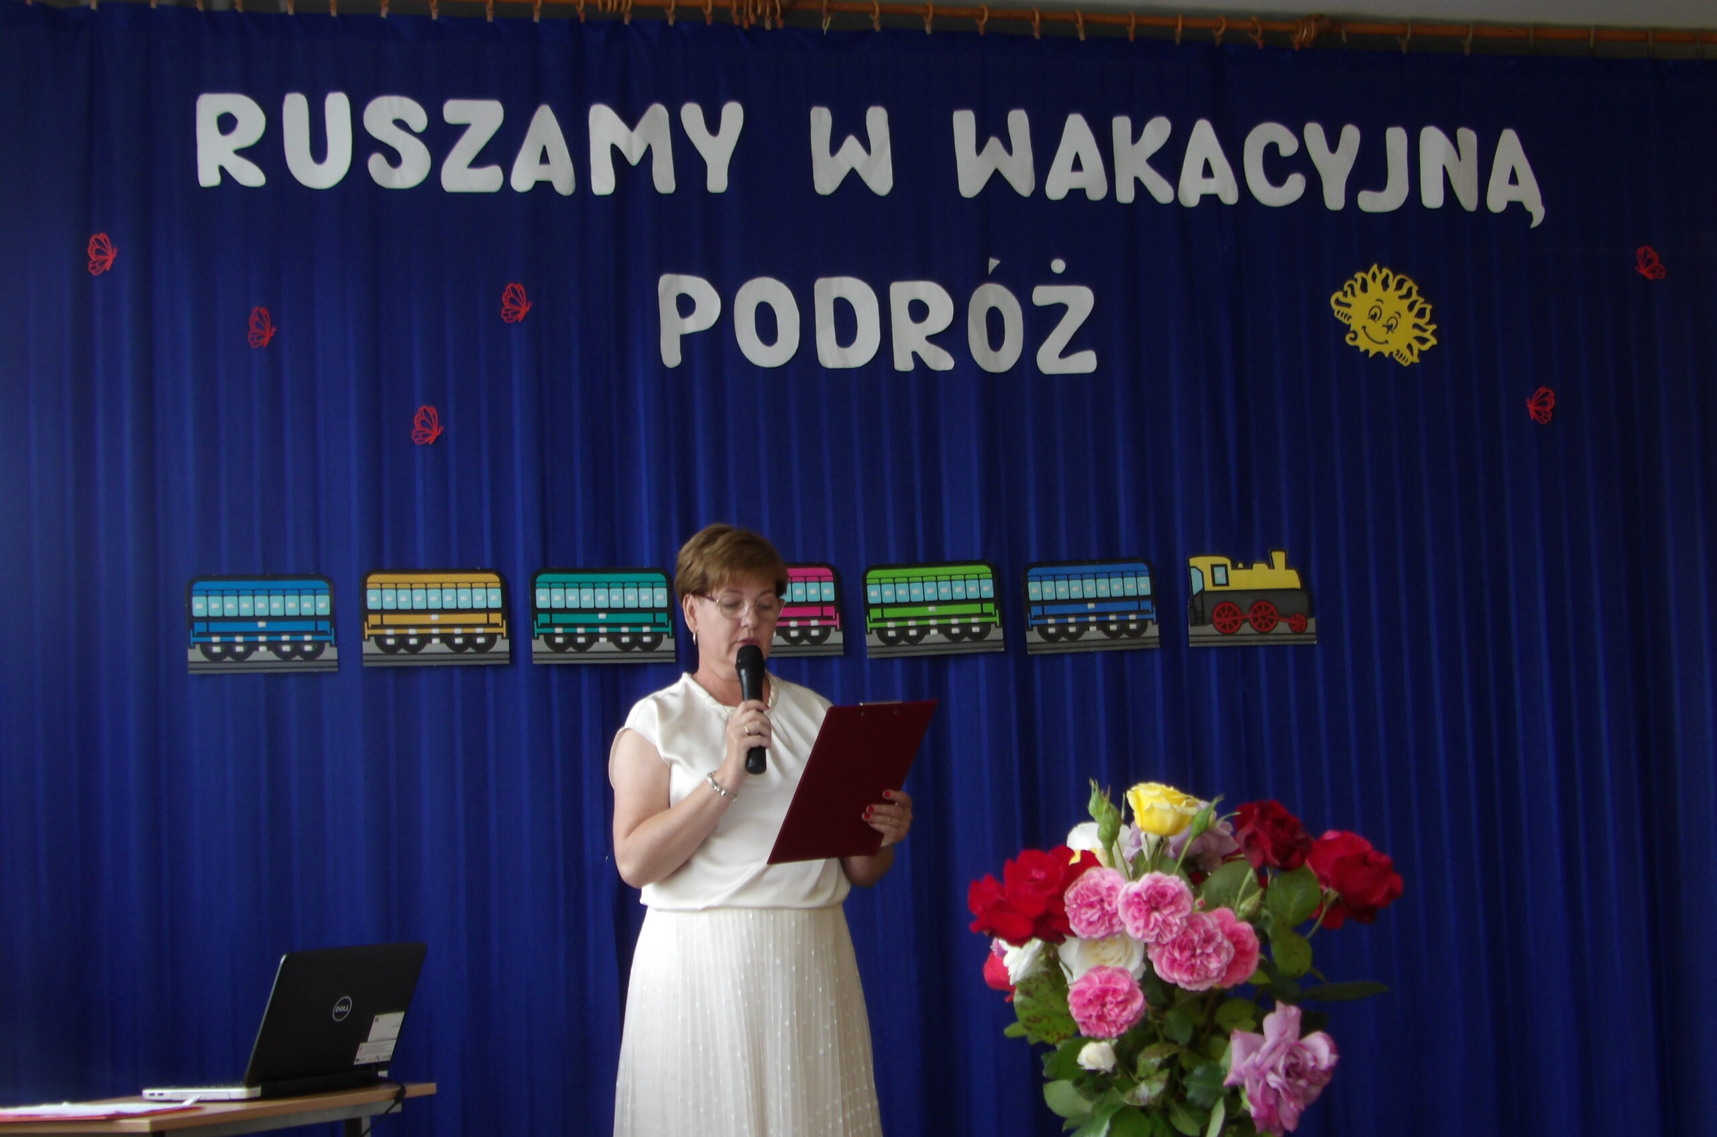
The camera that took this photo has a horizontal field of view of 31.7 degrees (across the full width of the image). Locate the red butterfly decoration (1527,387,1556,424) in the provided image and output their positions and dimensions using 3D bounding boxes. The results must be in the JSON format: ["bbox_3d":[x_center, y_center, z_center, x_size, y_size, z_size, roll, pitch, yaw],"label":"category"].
[{"bbox_3d":[1.445,-0.345,6.387,0.065,0.077,0.010,-1,-5,-14],"label":"red butterfly decoration"}]

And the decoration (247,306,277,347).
[{"bbox_3d":[-1.135,-0.459,5.760,0.053,0.080,0.010,-1,-5,-14],"label":"decoration"}]

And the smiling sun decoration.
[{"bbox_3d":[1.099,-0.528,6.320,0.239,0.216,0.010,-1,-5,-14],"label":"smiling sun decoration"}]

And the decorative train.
[{"bbox_3d":[-0.154,0.081,5.943,2.273,0.203,0.020,-1,-5,-14],"label":"decorative train"}]

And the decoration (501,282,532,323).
[{"bbox_3d":[-0.666,-0.517,5.882,0.060,0.079,0.010,-1,-5,-14],"label":"decoration"}]

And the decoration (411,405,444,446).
[{"bbox_3d":[-0.829,-0.275,5.817,0.059,0.075,0.010,-1,-5,-14],"label":"decoration"}]

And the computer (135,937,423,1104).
[{"bbox_3d":[-1.026,0.810,5.420,0.333,0.249,0.376,-5,-6,28],"label":"computer"}]

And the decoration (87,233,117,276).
[{"bbox_3d":[-1.427,-0.594,5.701,0.051,0.080,0.010,-1,-5,-14],"label":"decoration"}]

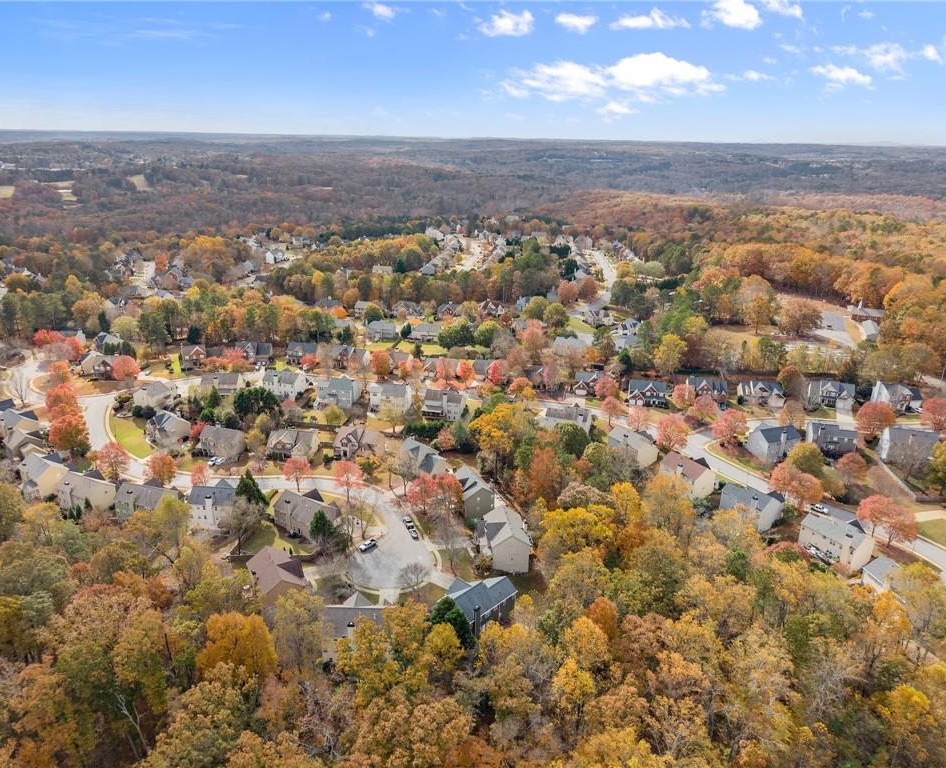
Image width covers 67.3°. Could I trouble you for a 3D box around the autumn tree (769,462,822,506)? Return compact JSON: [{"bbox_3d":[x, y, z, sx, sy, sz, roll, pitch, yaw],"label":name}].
[{"bbox_3d":[98.300,31.100,216.500,14.300,12.800,13.000,11,21,25],"label":"autumn tree"}]

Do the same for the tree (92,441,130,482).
[{"bbox_3d":[-112.630,24.640,220.950,10.000,12.000,10.000,1,19,0],"label":"tree"}]

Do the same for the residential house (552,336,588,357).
[{"bbox_3d":[51.360,-20.140,377.700,16.500,9.300,10.500,4,20,9],"label":"residential house"}]

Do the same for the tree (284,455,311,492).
[{"bbox_3d":[-57.330,29.930,231.930,8.700,11.600,8.700,1,19,0],"label":"tree"}]

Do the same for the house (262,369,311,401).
[{"bbox_3d":[-82.179,0.192,309.996,15.300,9.800,11.000,6,20,13],"label":"house"}]

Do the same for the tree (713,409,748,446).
[{"bbox_3d":[100.870,17.040,275.850,12.400,12.000,12.400,1,19,0],"label":"tree"}]

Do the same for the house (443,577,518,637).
[{"bbox_3d":[1.170,51.590,169.560,15.500,10.300,12.000,-17,26,-42],"label":"house"}]

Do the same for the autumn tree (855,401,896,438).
[{"bbox_3d":[150.680,13.560,264.200,12.200,12.600,12.200,1,19,0],"label":"autumn tree"}]

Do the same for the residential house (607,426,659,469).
[{"bbox_3d":[59.070,22.410,262.580,10.800,10.300,15.300,-14,24,-36],"label":"residential house"}]

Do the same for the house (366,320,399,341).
[{"bbox_3d":[-50.080,-30.180,394.140,14.700,8.290,10.820,3,19,6],"label":"house"}]

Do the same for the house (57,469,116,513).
[{"bbox_3d":[-119.710,33.470,221.470,13.600,10.800,10.300,9,21,22],"label":"house"}]

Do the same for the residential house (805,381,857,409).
[{"bbox_3d":[150.130,3.970,296.570,14.300,9.300,11.300,4,19,8],"label":"residential house"}]

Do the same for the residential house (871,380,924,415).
[{"bbox_3d":[183.911,5.654,308.002,15.000,9.500,11.500,5,20,10],"label":"residential house"}]

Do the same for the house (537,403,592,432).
[{"bbox_3d":[37.000,13.940,278.630,17.500,10.200,9.500,6,20,13],"label":"house"}]

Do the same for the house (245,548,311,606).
[{"bbox_3d":[-45.740,45.830,167.800,11.000,9.200,14.600,-10,22,-28],"label":"house"}]

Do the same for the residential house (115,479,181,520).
[{"bbox_3d":[-95.529,34.892,210.544,16.500,9.700,11.000,6,20,14],"label":"residential house"}]

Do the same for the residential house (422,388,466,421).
[{"bbox_3d":[-11.480,8.250,291.500,15.200,10.800,10.400,5,20,10],"label":"residential house"}]

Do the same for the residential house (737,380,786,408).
[{"bbox_3d":[126.669,3.681,311.105,15.800,9.300,11.500,3,19,6],"label":"residential house"}]

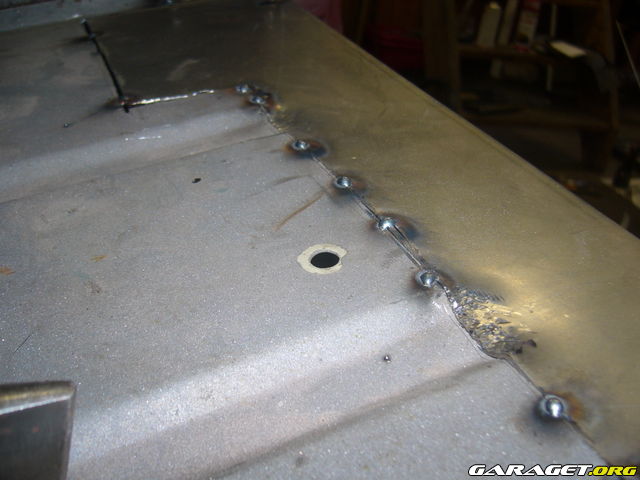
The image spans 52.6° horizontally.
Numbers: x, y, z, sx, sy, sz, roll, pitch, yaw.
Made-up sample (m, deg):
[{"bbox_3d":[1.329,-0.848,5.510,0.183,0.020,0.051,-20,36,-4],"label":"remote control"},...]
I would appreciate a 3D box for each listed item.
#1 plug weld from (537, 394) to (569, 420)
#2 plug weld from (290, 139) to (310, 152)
[{"bbox_3d":[0.070,0.050,0.195,0.009,0.003,0.009,1,38,0],"label":"plug weld"},{"bbox_3d":[-0.010,-0.046,0.317,0.009,0.003,0.009,1,38,0],"label":"plug weld"}]

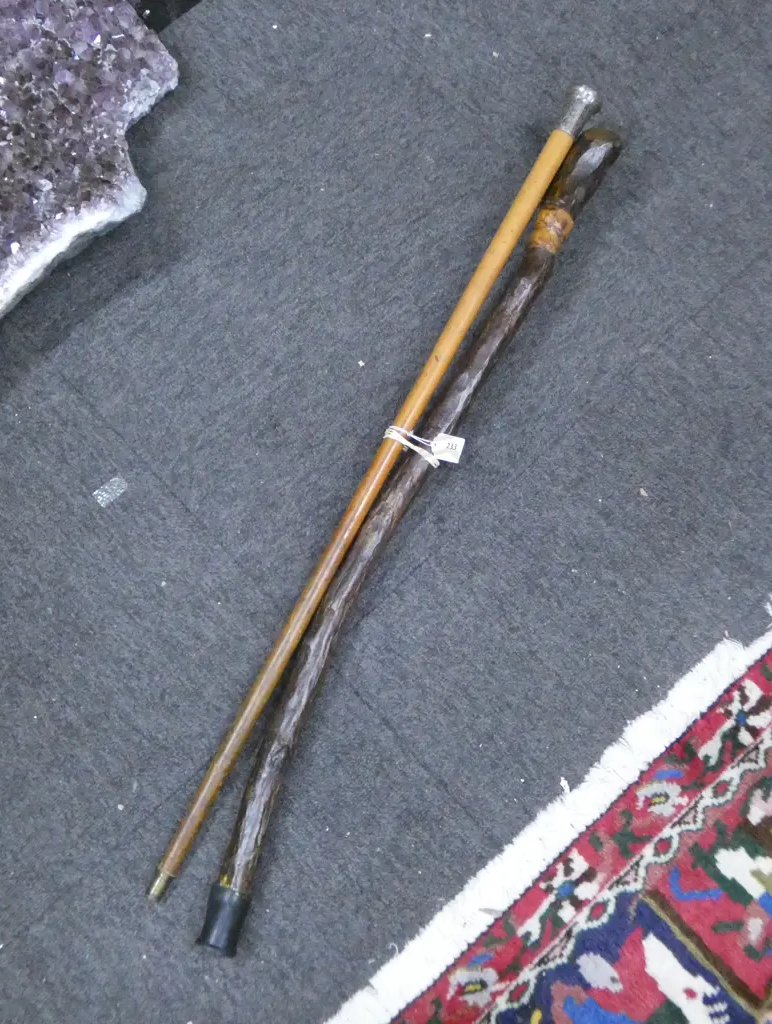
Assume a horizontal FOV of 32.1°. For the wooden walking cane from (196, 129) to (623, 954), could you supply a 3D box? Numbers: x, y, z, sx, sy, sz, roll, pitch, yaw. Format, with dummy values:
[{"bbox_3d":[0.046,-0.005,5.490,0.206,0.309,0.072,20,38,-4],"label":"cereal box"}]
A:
[{"bbox_3d":[0.024,-0.013,1.295,0.070,0.040,0.900,24,76,10],"label":"wooden walking cane"}]

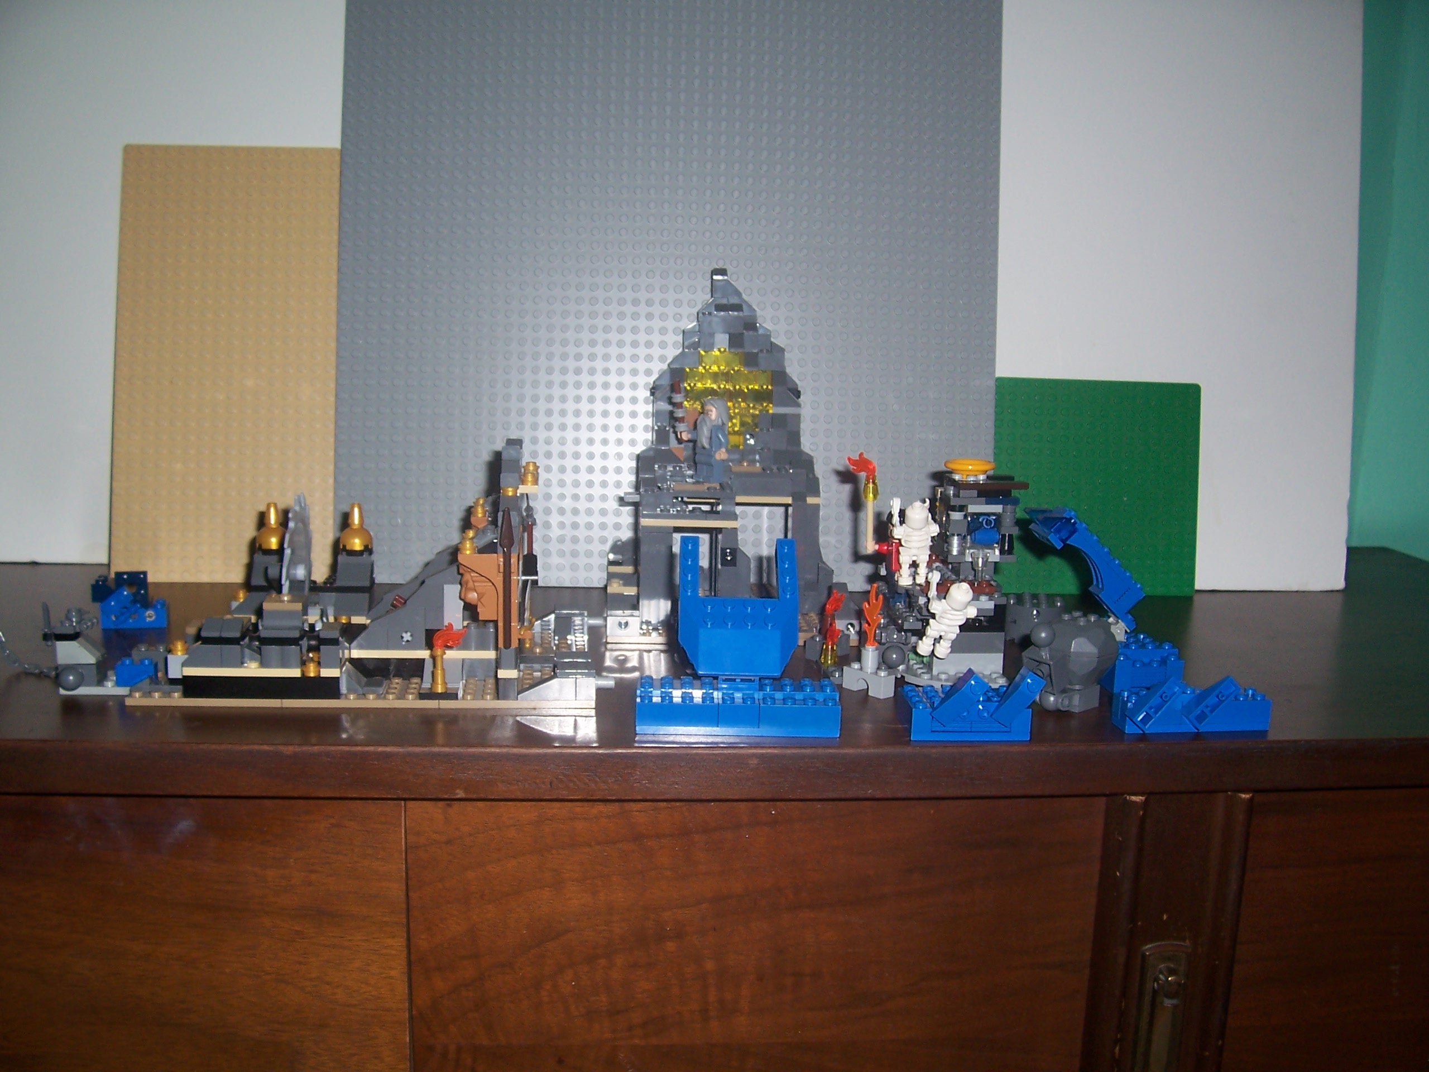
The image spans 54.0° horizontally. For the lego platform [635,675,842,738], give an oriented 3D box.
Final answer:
[{"bbox_3d":[0.009,0.068,0.563,0.080,0.018,0.024,1,11,-2],"label":"lego platform"}]

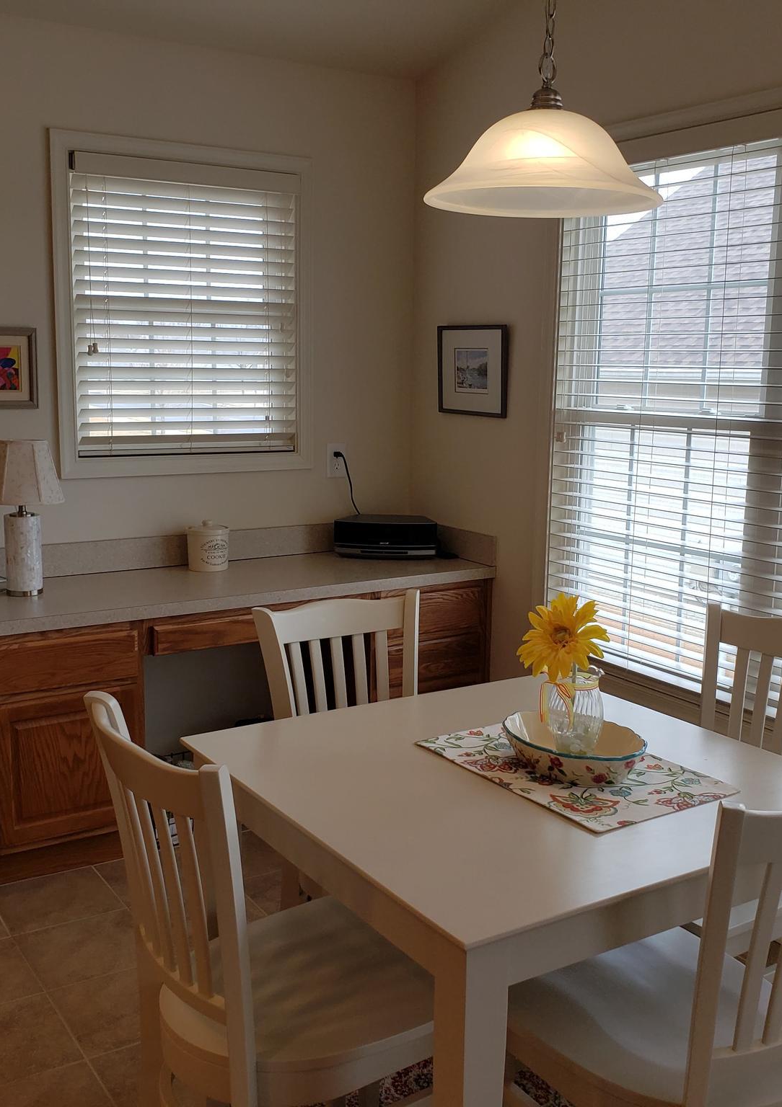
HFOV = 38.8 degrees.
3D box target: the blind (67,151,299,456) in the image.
[{"bbox_3d":[-0.635,-0.776,3.565,0.760,0.910,0.060,-6,12,-32],"label":"blind"}]

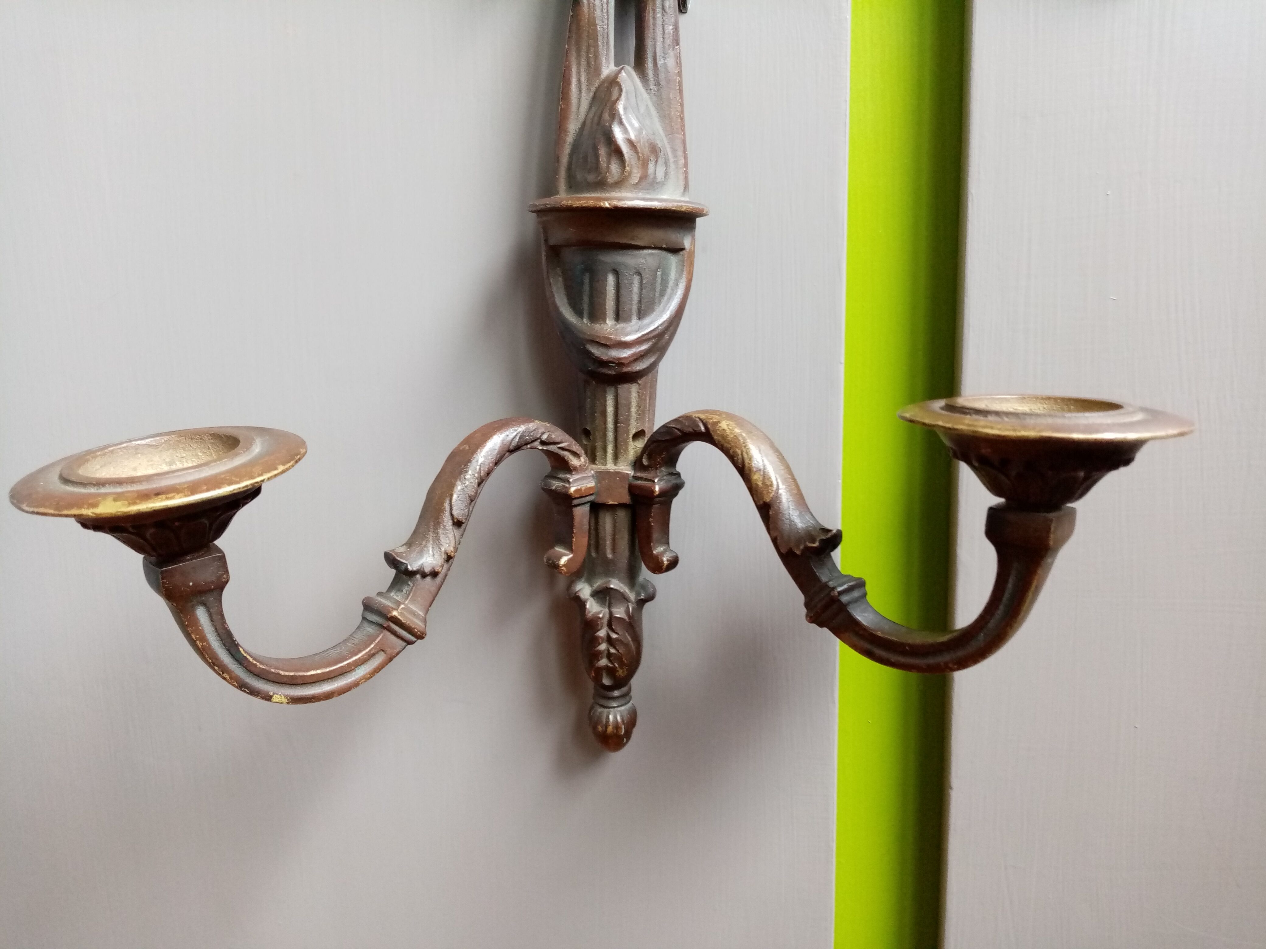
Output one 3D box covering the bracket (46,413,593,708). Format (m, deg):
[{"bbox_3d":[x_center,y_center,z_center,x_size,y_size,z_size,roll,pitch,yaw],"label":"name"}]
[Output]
[{"bbox_3d":[-0.068,0.022,0.266,0.141,0.068,0.019,-11,12,-39],"label":"bracket"}]

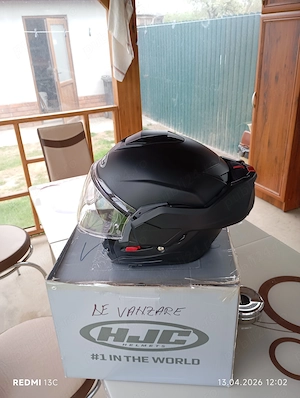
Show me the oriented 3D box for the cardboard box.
[{"bbox_3d":[0.001,0.217,0.788,0.362,0.274,0.301,0,24,6],"label":"cardboard box"}]

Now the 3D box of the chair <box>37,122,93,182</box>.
[{"bbox_3d":[-0.537,-0.043,2.428,0.400,0.945,0.480,-15,27,-26],"label":"chair"}]

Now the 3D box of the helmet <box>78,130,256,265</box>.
[{"bbox_3d":[0.027,-0.027,0.693,0.383,0.247,0.255,-2,24,2],"label":"helmet"}]

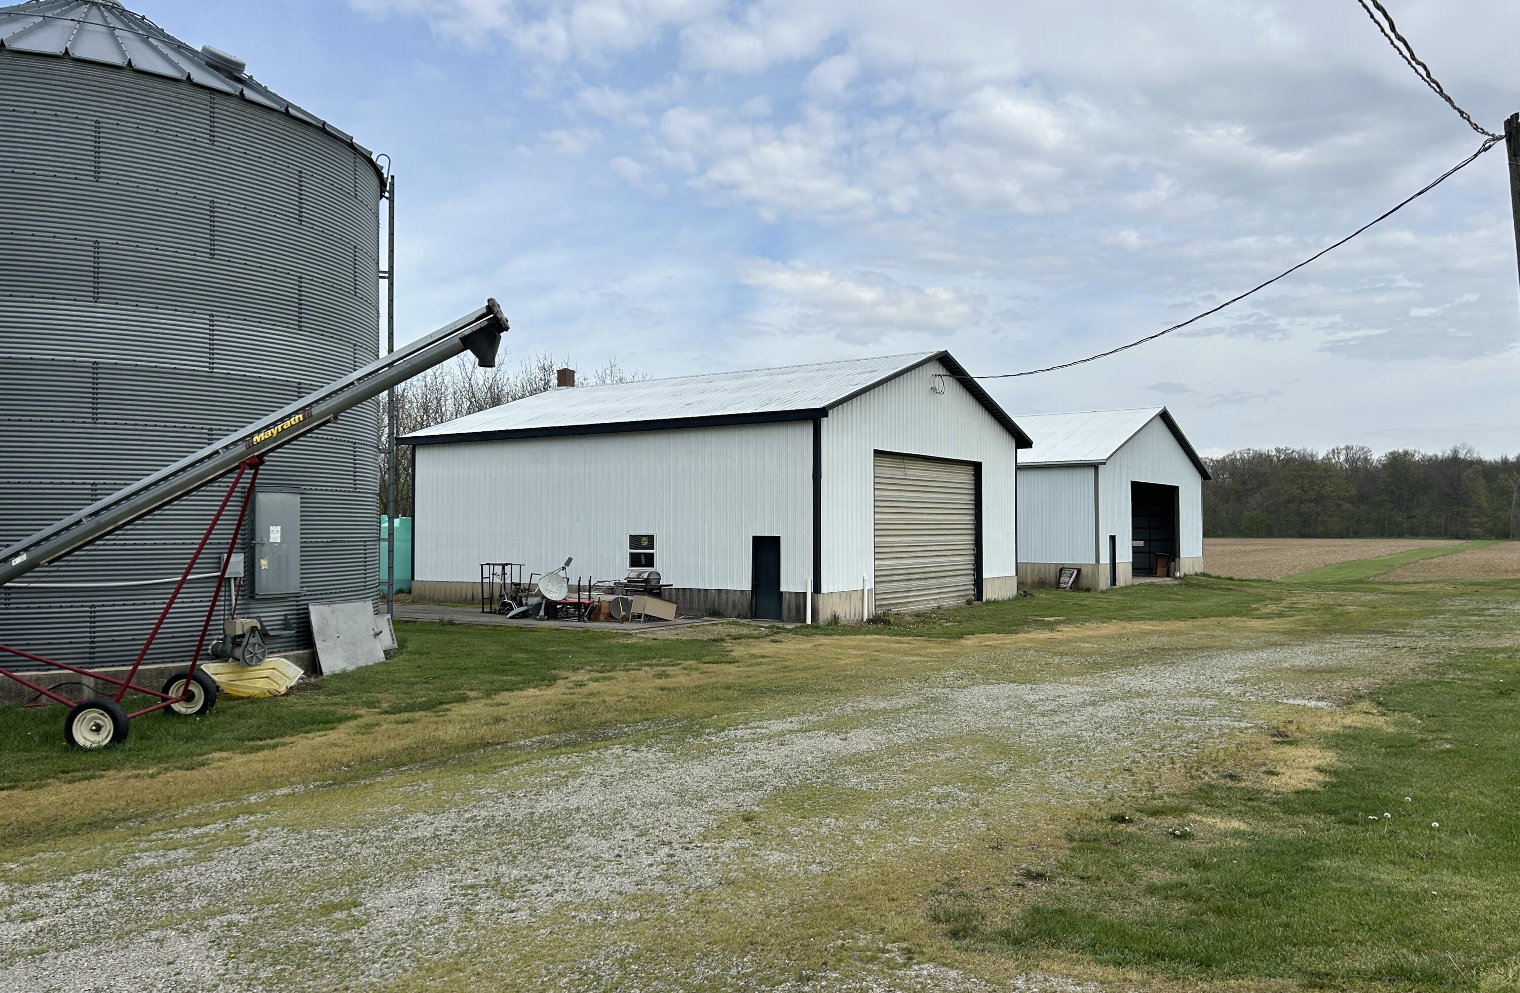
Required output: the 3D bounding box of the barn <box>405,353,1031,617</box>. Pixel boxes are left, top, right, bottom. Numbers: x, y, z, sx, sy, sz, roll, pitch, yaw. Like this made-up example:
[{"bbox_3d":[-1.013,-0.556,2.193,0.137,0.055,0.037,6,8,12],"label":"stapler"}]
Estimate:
[{"bbox_3d":[-1.174,-0.334,35.972,15.491,7.174,12.773,-1,-2,35],"label":"barn"}]

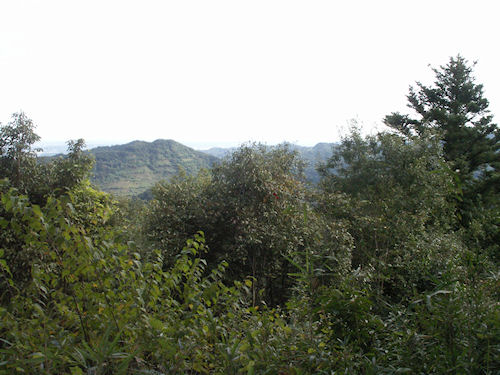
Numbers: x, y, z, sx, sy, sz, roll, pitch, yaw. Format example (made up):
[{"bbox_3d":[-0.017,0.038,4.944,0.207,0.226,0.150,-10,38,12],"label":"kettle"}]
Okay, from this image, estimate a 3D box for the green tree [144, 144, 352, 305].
[{"bbox_3d":[-0.020,0.720,10.300,3.850,3.050,3.200,0,5,0],"label":"green tree"}]

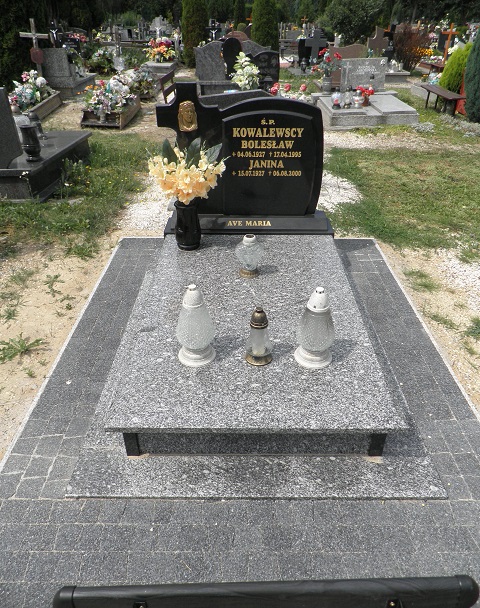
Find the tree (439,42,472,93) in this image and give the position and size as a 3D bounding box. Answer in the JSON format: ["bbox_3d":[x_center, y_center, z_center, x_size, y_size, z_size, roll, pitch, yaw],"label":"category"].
[{"bbox_3d":[4.152,-4.418,8.482,0.691,0.973,0.691,0,34,0],"label":"tree"}]

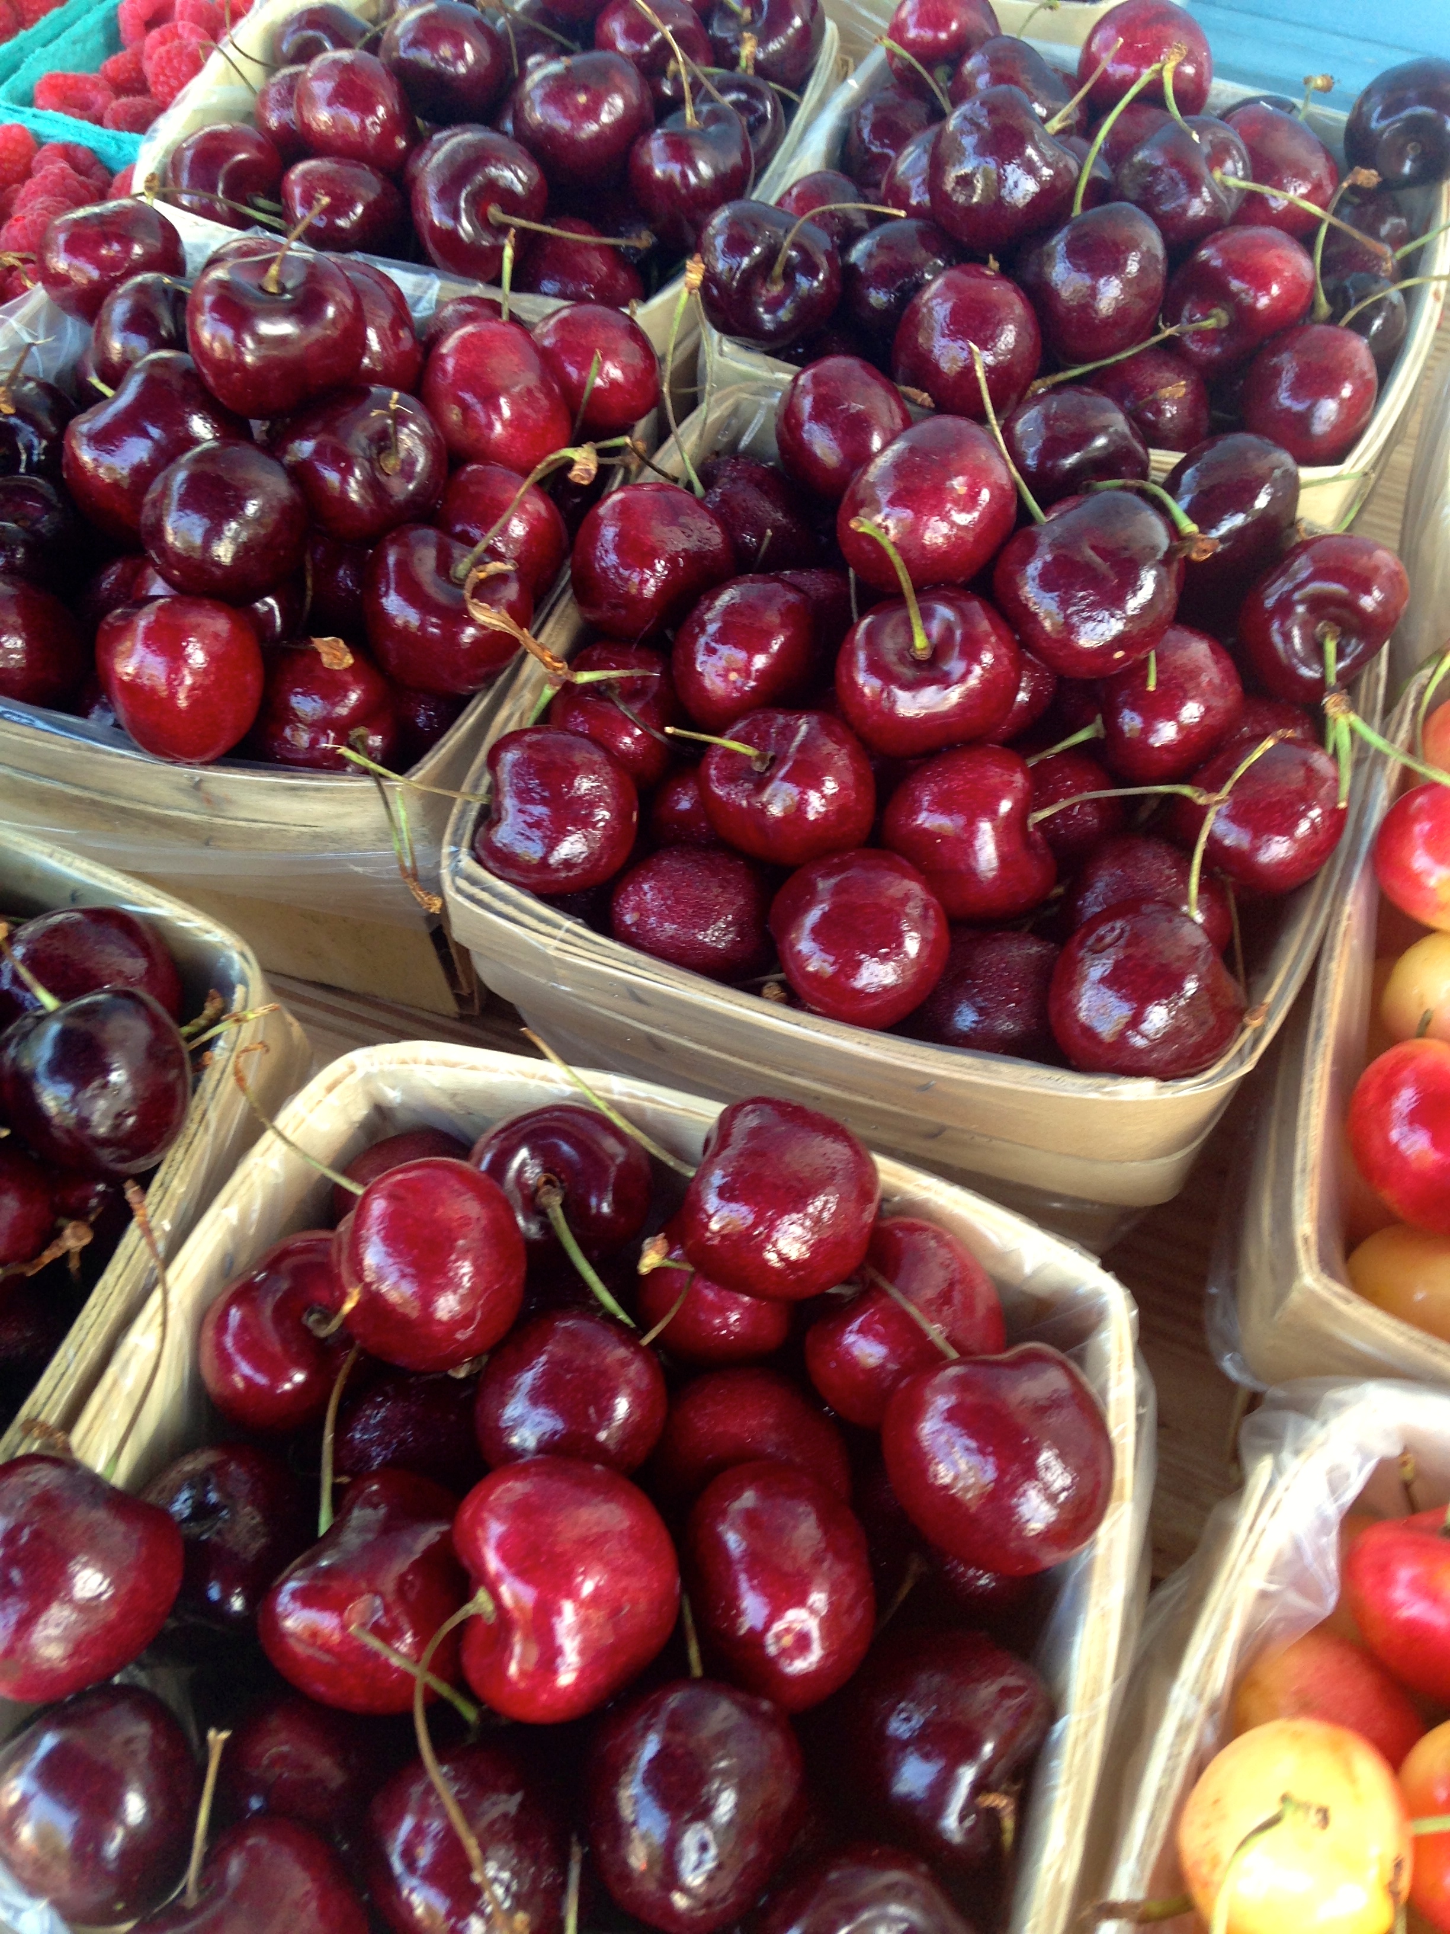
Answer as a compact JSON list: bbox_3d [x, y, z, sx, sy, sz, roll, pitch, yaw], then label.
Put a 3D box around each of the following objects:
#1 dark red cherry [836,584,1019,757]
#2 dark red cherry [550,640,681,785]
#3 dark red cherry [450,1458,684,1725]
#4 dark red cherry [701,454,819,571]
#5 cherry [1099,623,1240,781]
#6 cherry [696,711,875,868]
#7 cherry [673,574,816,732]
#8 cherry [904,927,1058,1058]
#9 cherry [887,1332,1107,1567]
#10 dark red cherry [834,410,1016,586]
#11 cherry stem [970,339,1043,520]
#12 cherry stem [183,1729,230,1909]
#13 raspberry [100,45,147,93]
[{"bbox_3d":[0.030,-0.044,0.276,0.027,0.025,0.025,-4,57,0],"label":"dark red cherry"},{"bbox_3d":[-0.017,-0.041,0.300,0.024,0.022,0.024,-1,60,2],"label":"dark red cherry"},{"bbox_3d":[-0.018,0.070,0.208,0.025,0.026,0.029,-6,82,-15],"label":"dark red cherry"},{"bbox_3d":[0.005,-0.080,0.328,0.025,0.025,0.025,-4,57,0],"label":"dark red cherry"},{"bbox_3d":[0.072,-0.043,0.298,0.025,0.025,0.025,0,53,0],"label":"cherry"},{"bbox_3d":[0.009,-0.027,0.279,0.027,0.025,0.025,-5,73,21],"label":"cherry"},{"bbox_3d":[0.003,-0.051,0.298,0.022,0.025,0.024,28,29,-7],"label":"cherry"},{"bbox_3d":[0.039,0.005,0.274,0.025,0.024,0.025,-4,57,0],"label":"cherry"},{"bbox_3d":[0.032,0.058,0.219,0.028,0.025,0.026,6,99,0],"label":"cherry"},{"bbox_3d":[0.032,-0.073,0.292,0.026,0.025,0.027,-1,102,-6],"label":"dark red cherry"},{"bbox_3d":[0.047,-0.089,0.308,0.003,0.034,0.002,-28,23,0],"label":"cherry stem"},{"bbox_3d":[-0.058,0.096,0.206,0.003,0.031,0.002,18,26,8],"label":"cherry stem"},{"bbox_3d":[-0.146,-0.218,0.450,0.015,0.016,0.015,-17,58,-6],"label":"raspberry"}]

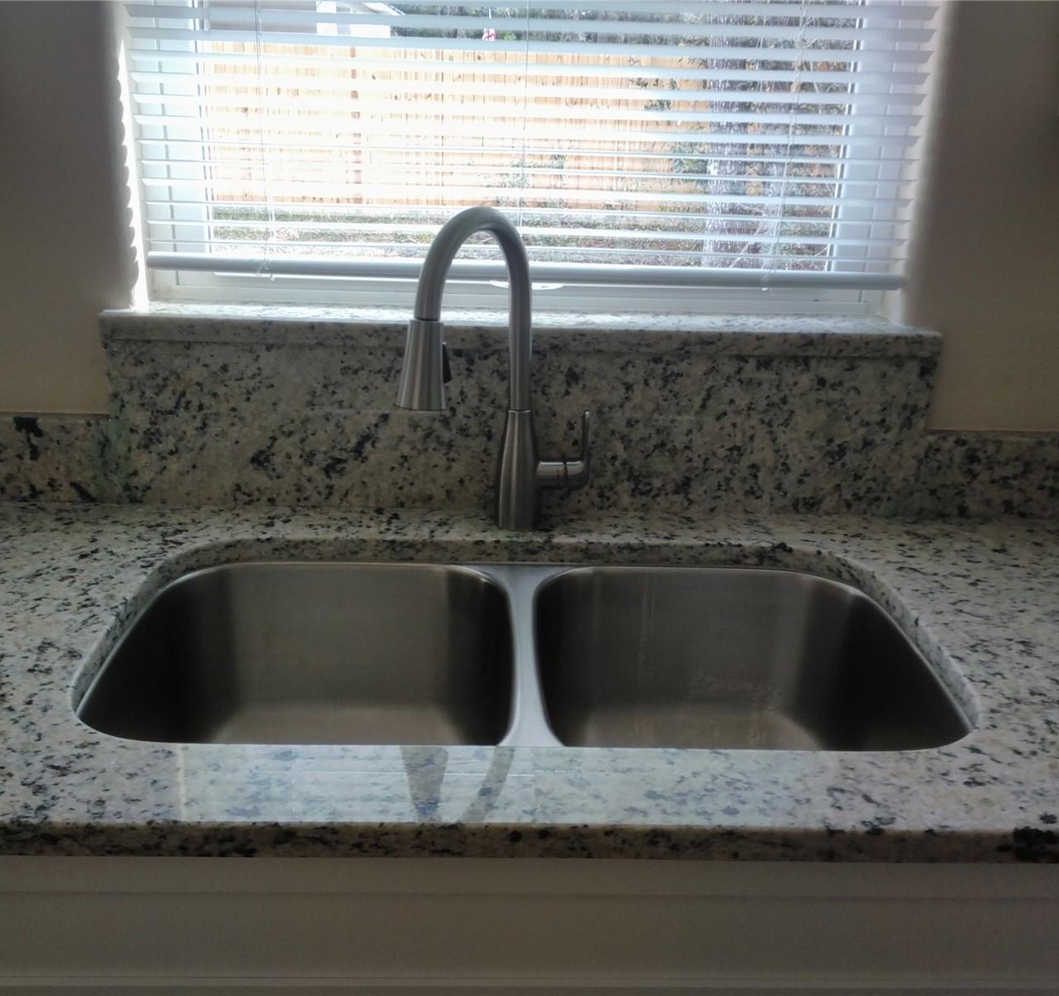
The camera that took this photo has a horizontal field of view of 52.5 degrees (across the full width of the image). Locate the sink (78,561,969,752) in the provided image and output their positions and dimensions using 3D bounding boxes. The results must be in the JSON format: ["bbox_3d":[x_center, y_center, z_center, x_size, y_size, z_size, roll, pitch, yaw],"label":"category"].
[{"bbox_3d":[-0.005,0.241,1.070,0.785,0.205,0.445,1,20,-2],"label":"sink"}]

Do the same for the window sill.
[{"bbox_3d":[-0.006,-0.204,1.286,0.968,0.029,0.109,1,20,-2],"label":"window sill"}]

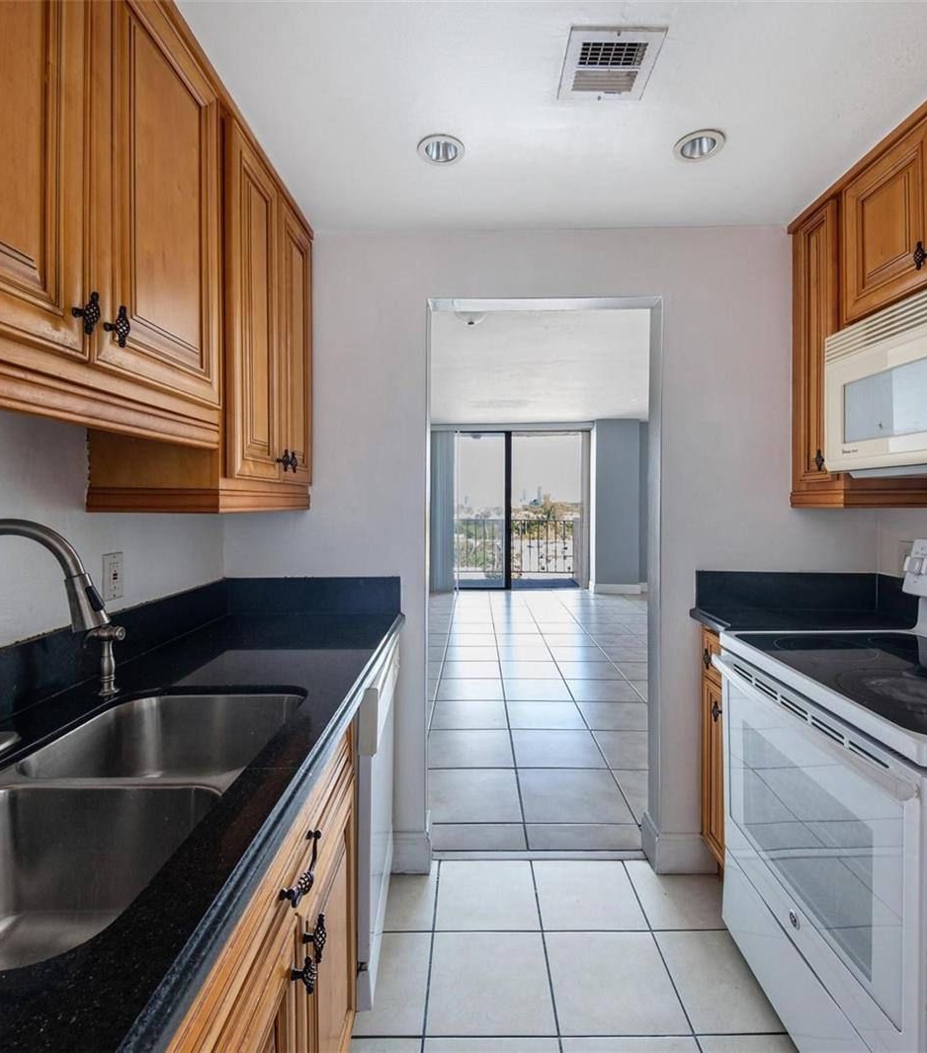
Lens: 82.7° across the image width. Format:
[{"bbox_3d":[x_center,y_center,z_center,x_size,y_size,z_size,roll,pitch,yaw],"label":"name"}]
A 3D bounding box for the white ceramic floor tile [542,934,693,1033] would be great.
[{"bbox_3d":[0.413,1.272,1.477,0.341,0.012,0.322,0,3,1],"label":"white ceramic floor tile"}]

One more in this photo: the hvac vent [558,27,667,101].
[{"bbox_3d":[0.324,-1.035,1.179,0.198,0.015,0.195,0,2,1],"label":"hvac vent"}]

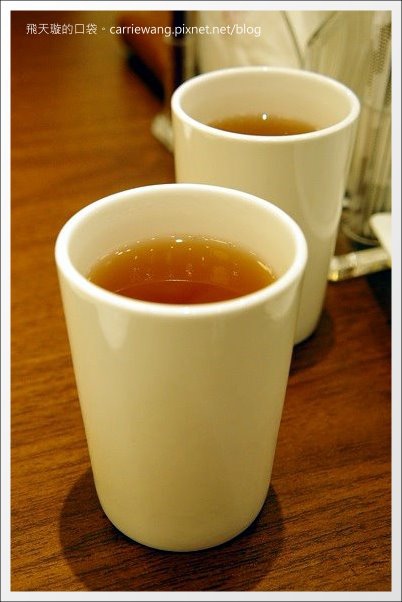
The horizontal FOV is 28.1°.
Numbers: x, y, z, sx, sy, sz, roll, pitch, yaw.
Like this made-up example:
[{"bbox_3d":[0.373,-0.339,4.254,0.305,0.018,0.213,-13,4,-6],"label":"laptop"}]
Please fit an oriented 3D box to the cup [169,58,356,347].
[{"bbox_3d":[0.025,-0.038,0.350,0.074,0.103,0.074,1,36,0],"label":"cup"}]

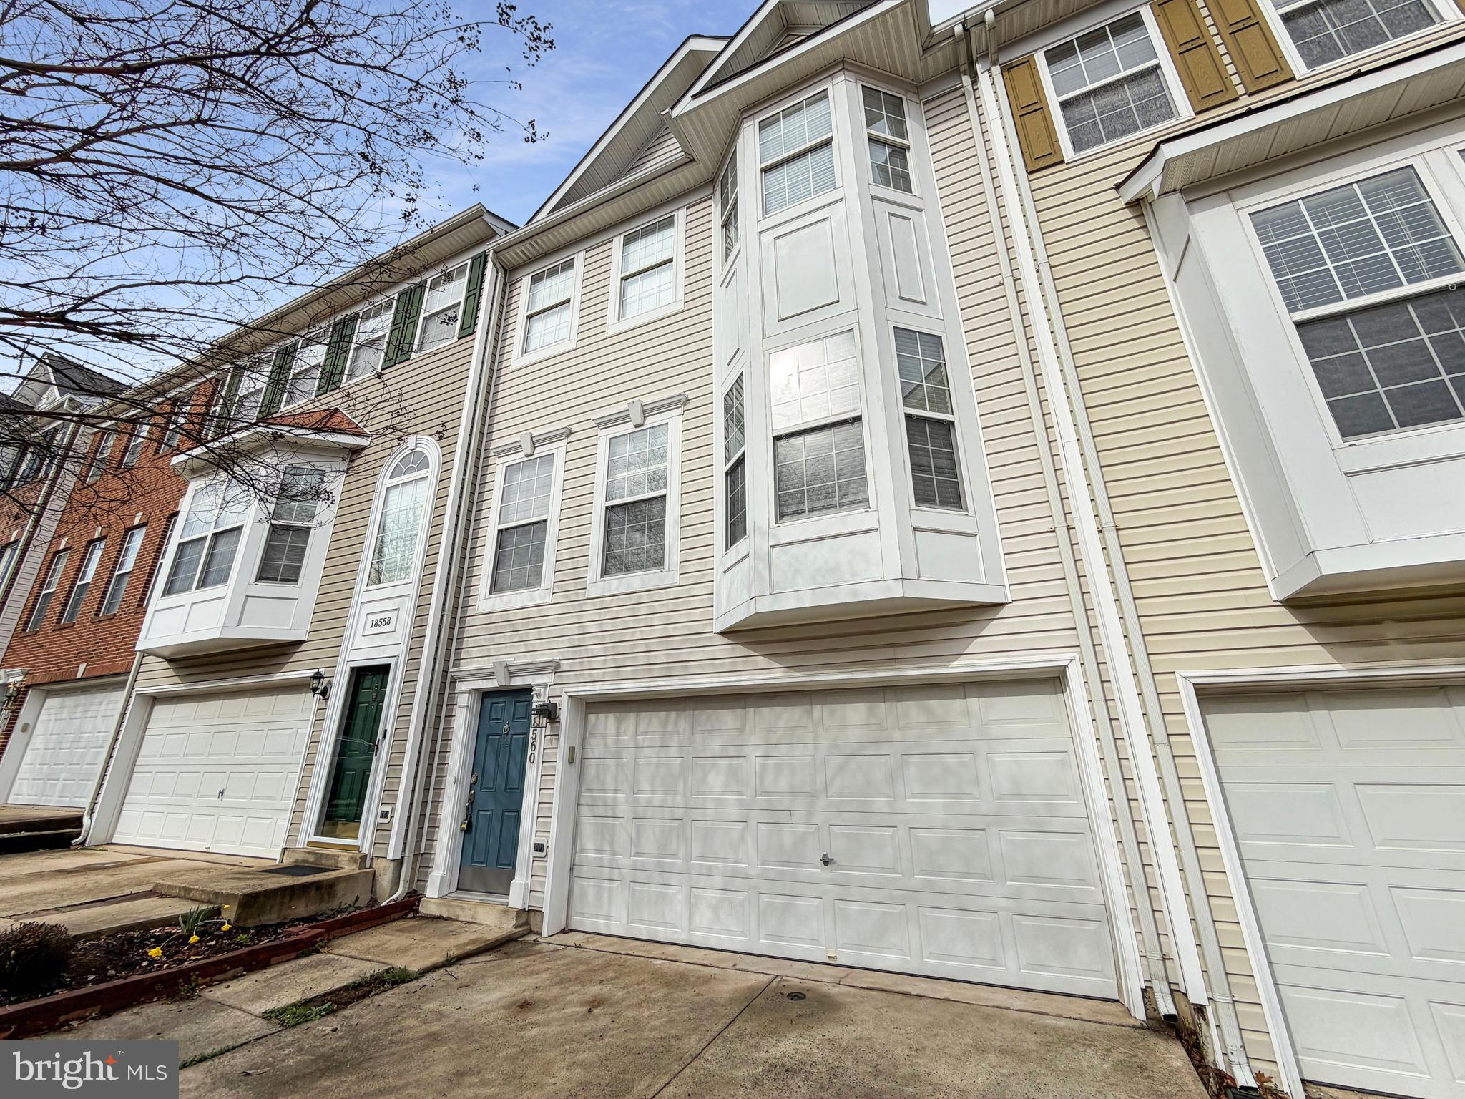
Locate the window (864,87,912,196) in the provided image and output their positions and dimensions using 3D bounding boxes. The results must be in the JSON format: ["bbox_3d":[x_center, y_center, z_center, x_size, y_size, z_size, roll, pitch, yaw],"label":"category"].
[{"bbox_3d":[1.595,-4.245,6.153,0.530,1.430,0.080,5,-20,-17],"label":"window"}]

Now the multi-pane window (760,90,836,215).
[{"bbox_3d":[0.665,-4.131,6.167,0.767,1.397,0.080,-9,-21,23],"label":"multi-pane window"}]

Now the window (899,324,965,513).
[{"bbox_3d":[1.659,-1.140,5.018,0.483,1.712,0.080,6,-21,-19],"label":"window"}]

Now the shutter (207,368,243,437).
[{"bbox_3d":[-9.499,-2.789,11.129,0.360,1.500,0.050,-9,-22,23],"label":"shutter"}]

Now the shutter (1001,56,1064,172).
[{"bbox_3d":[2.827,-4.129,5.587,0.292,1.449,0.040,-9,-21,23],"label":"shutter"}]

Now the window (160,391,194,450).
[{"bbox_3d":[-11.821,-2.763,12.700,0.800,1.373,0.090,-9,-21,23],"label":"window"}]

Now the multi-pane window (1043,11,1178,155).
[{"bbox_3d":[3.418,-4.273,5.417,0.810,1.420,0.100,-9,-22,23],"label":"multi-pane window"}]

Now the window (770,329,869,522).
[{"bbox_3d":[0.738,-1.073,5.161,0.830,1.760,0.080,-9,-21,23],"label":"window"}]

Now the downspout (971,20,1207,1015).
[{"bbox_3d":[2.592,-1.351,4.771,0.120,8.300,0.120,-9,-22,23],"label":"downspout"}]

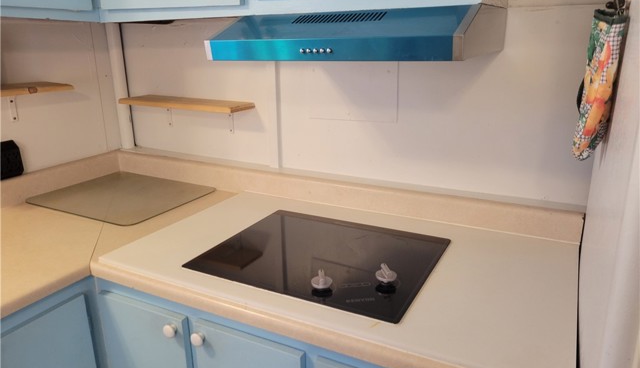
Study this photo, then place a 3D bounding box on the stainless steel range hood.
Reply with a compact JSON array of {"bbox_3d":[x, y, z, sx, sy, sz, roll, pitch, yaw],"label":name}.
[{"bbox_3d":[0.110,-0.350,1.117,0.544,0.104,0.492,8,19,27],"label":"stainless steel range hood"}]

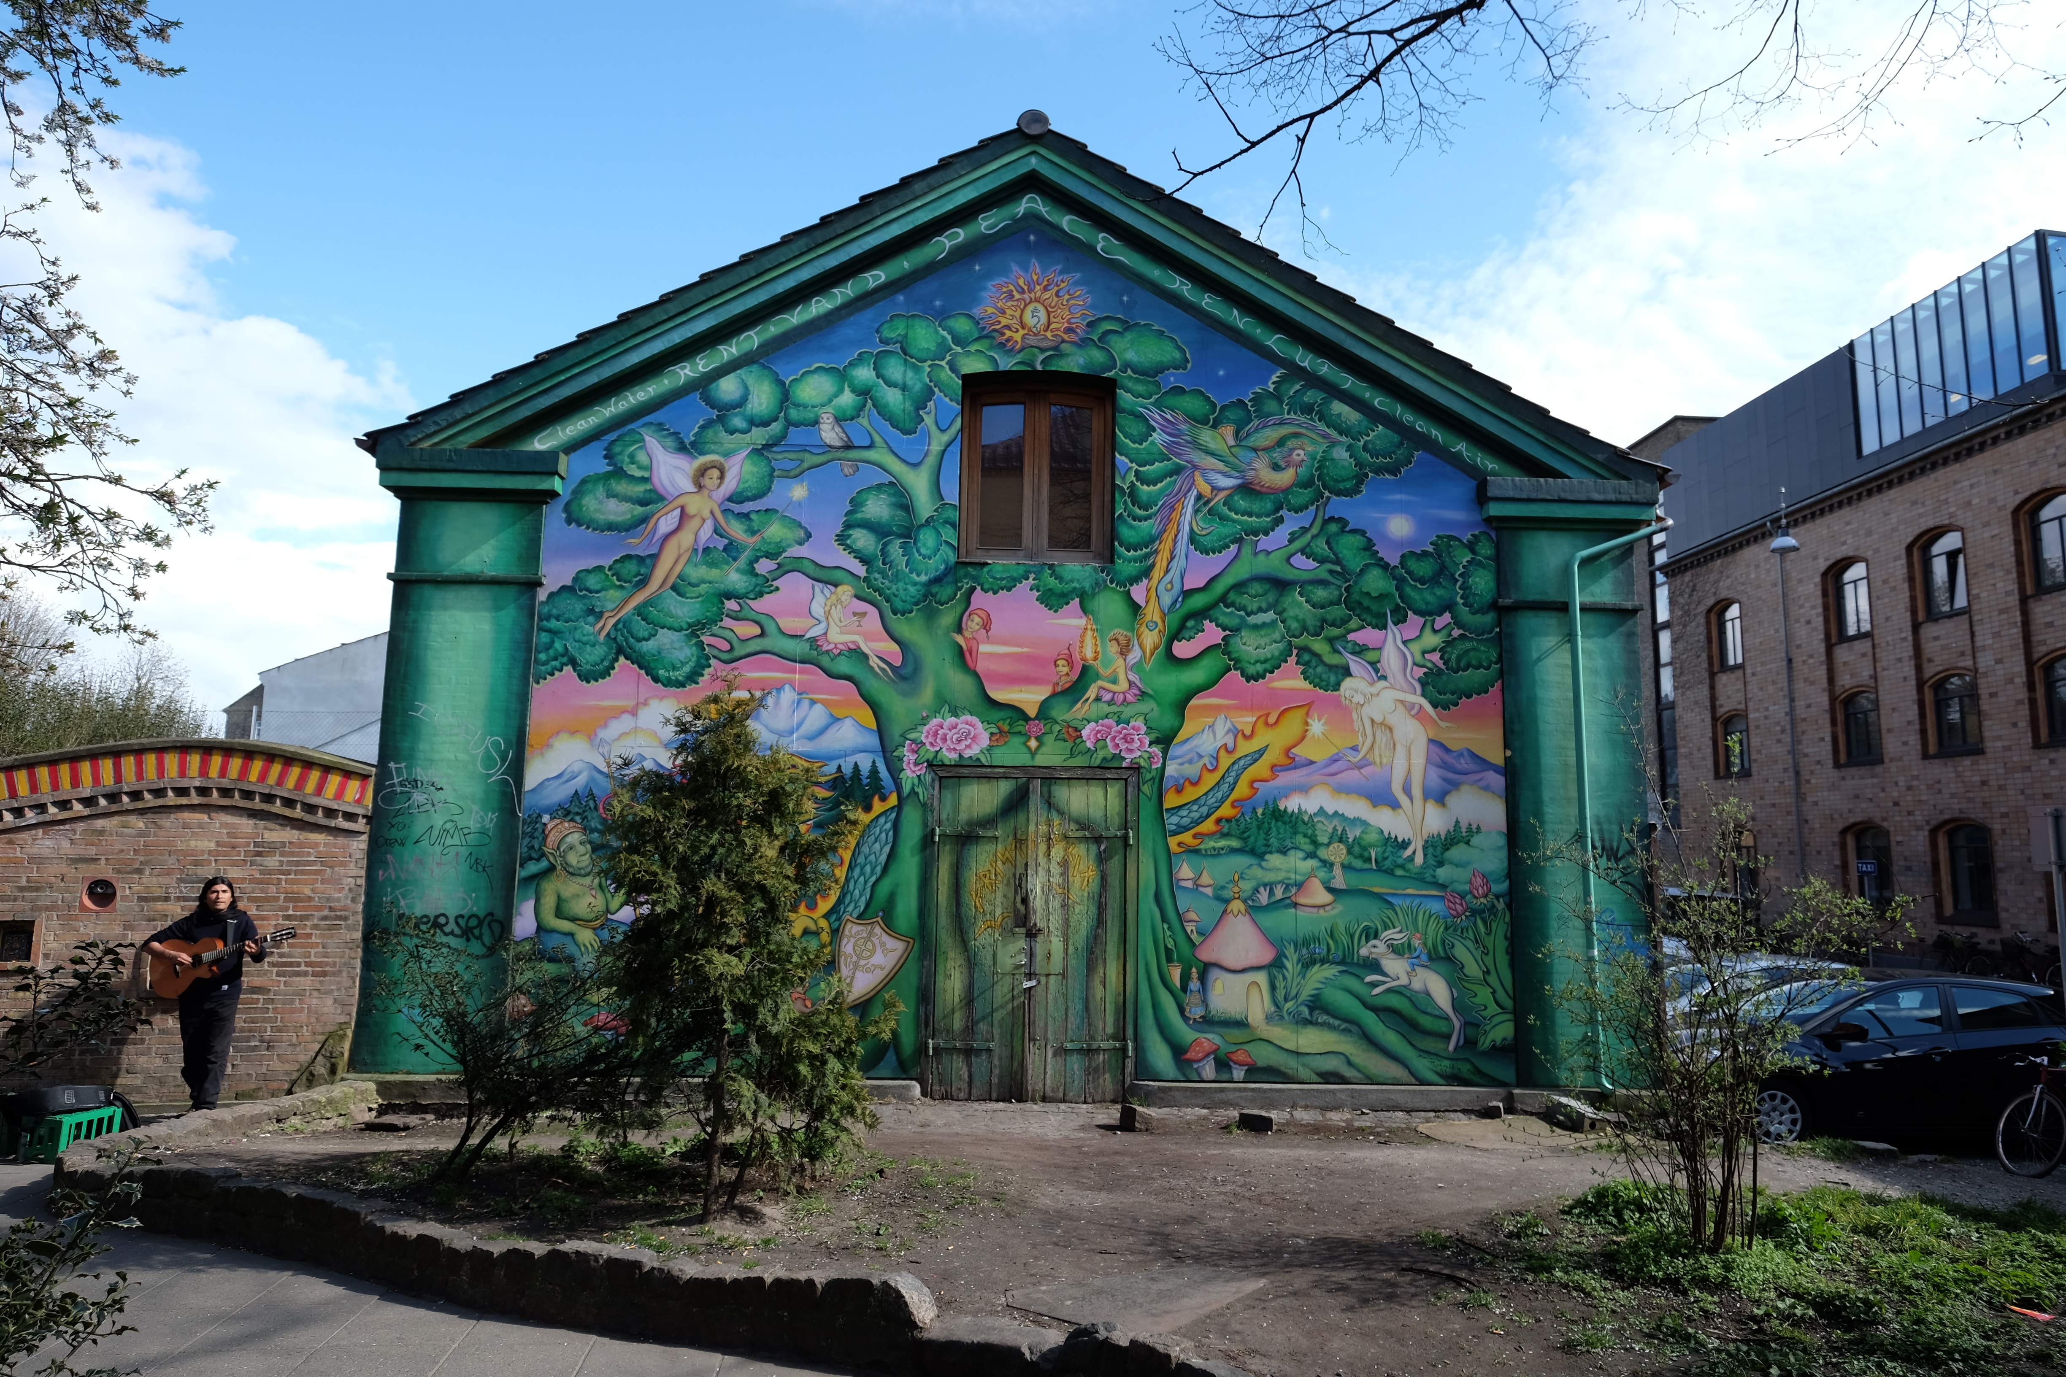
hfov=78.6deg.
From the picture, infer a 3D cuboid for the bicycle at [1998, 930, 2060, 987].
[{"bbox_3d":[16.883,4.726,21.300,0.600,1.080,1.780,1,-8,1],"label":"bicycle"}]

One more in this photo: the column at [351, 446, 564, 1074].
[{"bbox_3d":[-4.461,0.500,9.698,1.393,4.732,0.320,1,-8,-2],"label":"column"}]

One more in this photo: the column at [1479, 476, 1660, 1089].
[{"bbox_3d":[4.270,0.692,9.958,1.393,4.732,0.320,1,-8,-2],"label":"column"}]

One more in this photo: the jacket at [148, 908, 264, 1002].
[{"bbox_3d":[-5.824,1.880,8.880,0.680,0.640,0.380,4,-9,-22],"label":"jacket"}]

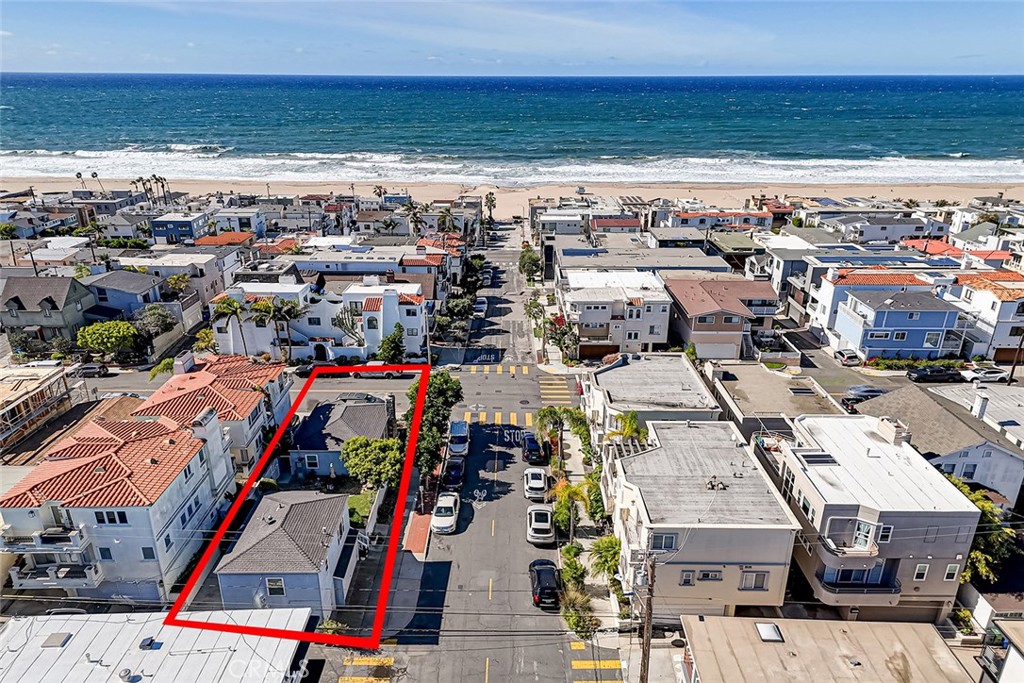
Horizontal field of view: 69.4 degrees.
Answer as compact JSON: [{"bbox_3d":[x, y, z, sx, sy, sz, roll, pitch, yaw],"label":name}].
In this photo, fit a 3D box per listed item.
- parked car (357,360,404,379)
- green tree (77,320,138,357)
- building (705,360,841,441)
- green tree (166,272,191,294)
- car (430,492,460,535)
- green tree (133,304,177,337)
[{"bbox_3d":[-15.606,3.107,85.232,5.750,1.830,1.980,0,17,0],"label":"parked car"},{"bbox_3d":[-48.778,-0.281,88.671,6.345,4.129,6.043,0,20,0],"label":"green tree"},{"bbox_3d":[21.133,6.894,61.093,8.359,7.654,11.582,0,20,0],"label":"building"},{"bbox_3d":[-58.800,-9.690,130.160,3.700,3.900,3.700,0,20,0],"label":"green tree"},{"bbox_3d":[-4.970,12.656,56.016,1.850,1.460,4.750,0,20,0],"label":"car"},{"bbox_3d":[-48.000,-2.389,99.601,5.400,3.900,4.600,0,20,0],"label":"green tree"}]

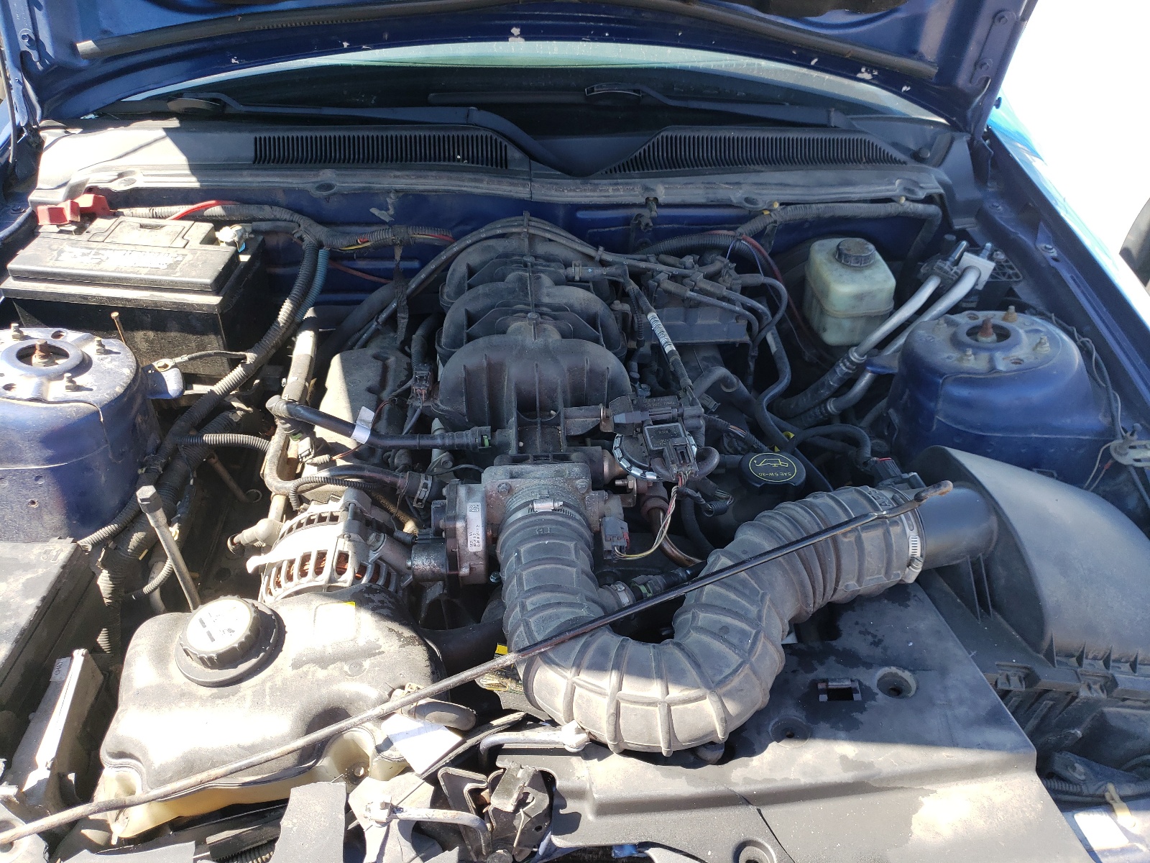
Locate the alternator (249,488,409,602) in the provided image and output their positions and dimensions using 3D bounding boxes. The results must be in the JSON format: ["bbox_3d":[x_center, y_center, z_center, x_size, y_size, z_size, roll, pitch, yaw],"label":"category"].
[{"bbox_3d":[-0.240,0.165,0.891,0.158,0.150,0.165,-2,41,-5],"label":"alternator"}]

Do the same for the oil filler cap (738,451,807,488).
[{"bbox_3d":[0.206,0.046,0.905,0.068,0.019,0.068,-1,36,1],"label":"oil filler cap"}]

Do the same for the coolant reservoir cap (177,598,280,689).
[{"bbox_3d":[-0.311,0.181,0.769,0.087,0.032,0.087,-2,41,-5],"label":"coolant reservoir cap"}]

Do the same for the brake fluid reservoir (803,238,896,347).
[{"bbox_3d":[0.376,-0.202,1.200,0.090,0.104,0.122,-6,41,-1],"label":"brake fluid reservoir"}]

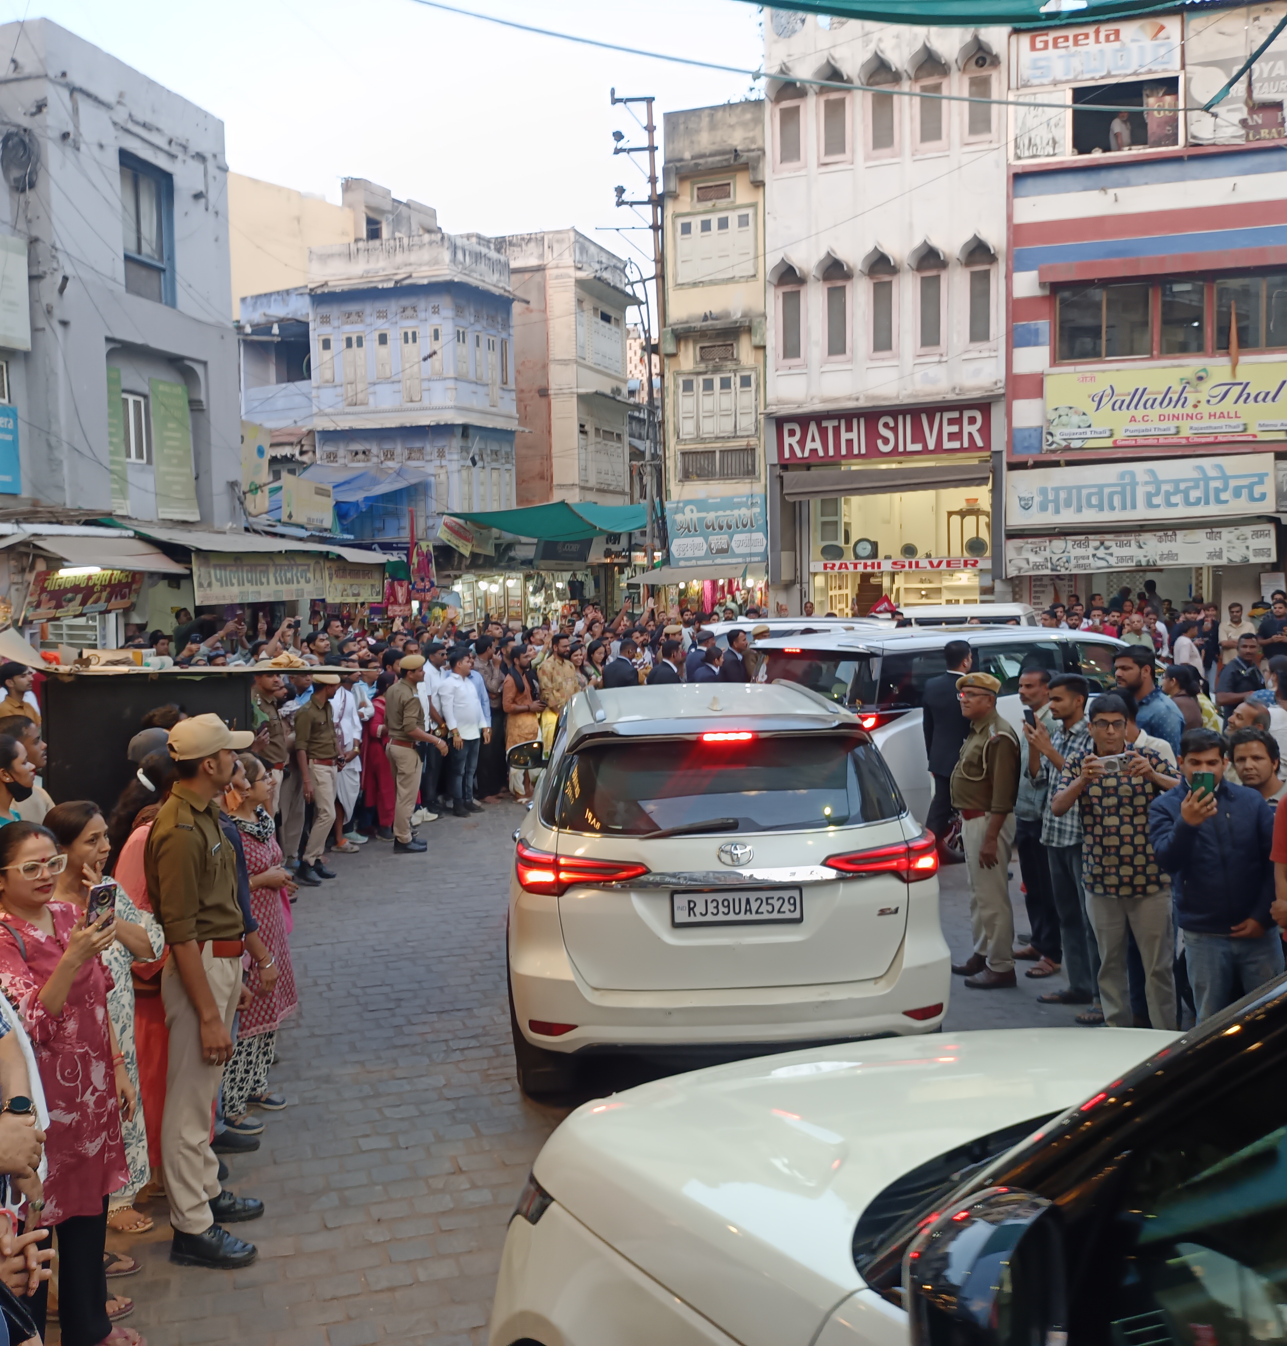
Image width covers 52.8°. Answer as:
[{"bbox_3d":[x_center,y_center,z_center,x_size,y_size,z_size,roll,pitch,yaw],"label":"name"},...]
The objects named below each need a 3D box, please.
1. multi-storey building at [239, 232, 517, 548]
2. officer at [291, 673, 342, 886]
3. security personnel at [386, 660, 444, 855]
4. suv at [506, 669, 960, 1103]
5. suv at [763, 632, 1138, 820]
[{"bbox_3d":[-6.390,-4.800,31.541,5.800,10.300,3.300,0,4,22],"label":"multi-storey building"},{"bbox_3d":[-2.707,0.825,10.494,0.380,1.710,0.500,2,5,41],"label":"officer"},{"bbox_3d":[-2.097,0.692,11.542,0.480,1.770,0.500,-1,4,0],"label":"security personnel"},{"bbox_3d":[0.280,0.886,7.413,1.860,1.835,4.790,-1,4,-2],"label":"suv"},{"bbox_3d":[3.187,0.528,11.806,4.750,1.790,1.850,-4,4,-33],"label":"suv"}]

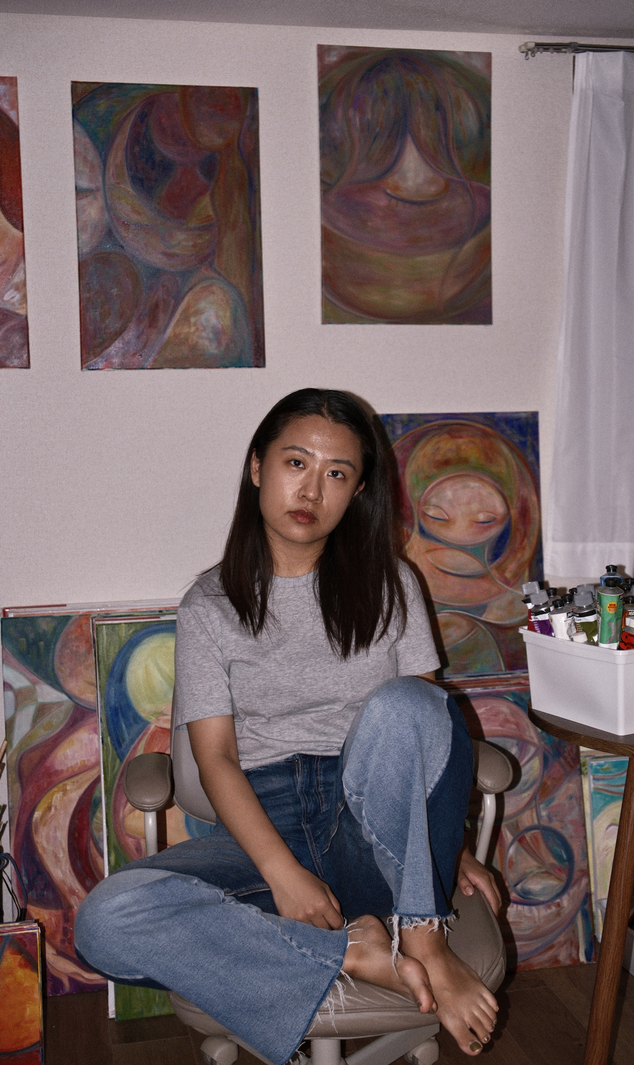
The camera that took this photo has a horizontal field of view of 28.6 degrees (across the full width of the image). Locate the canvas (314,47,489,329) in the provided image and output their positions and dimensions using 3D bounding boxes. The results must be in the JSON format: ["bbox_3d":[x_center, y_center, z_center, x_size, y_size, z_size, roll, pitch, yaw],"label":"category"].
[{"bbox_3d":[0.200,-0.773,2.797,0.399,0.606,0.025,-2,5,-11],"label":"canvas"}]

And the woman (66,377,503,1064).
[{"bbox_3d":[-0.031,0.214,1.784,0.637,0.840,0.580,-2,5,-5],"label":"woman"}]

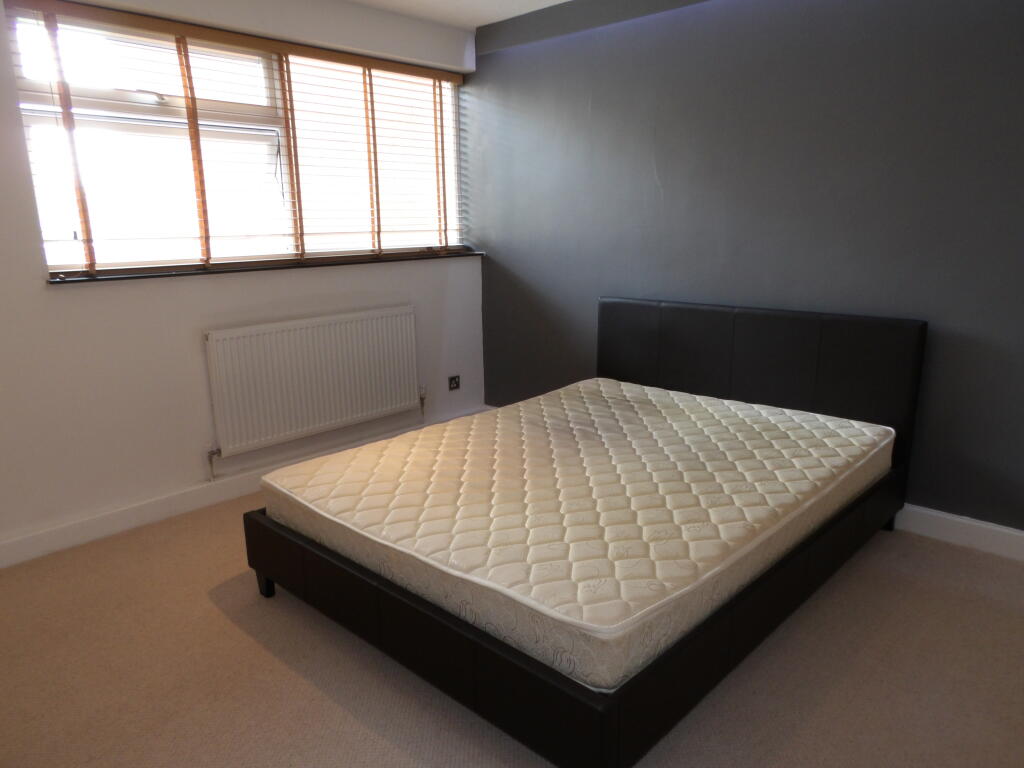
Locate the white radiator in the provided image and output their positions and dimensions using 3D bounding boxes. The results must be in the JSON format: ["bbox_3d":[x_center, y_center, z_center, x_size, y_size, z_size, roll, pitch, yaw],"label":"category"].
[{"bbox_3d":[-0.978,-0.052,3.693,0.070,0.599,1.193,11,17,41],"label":"white radiator"}]

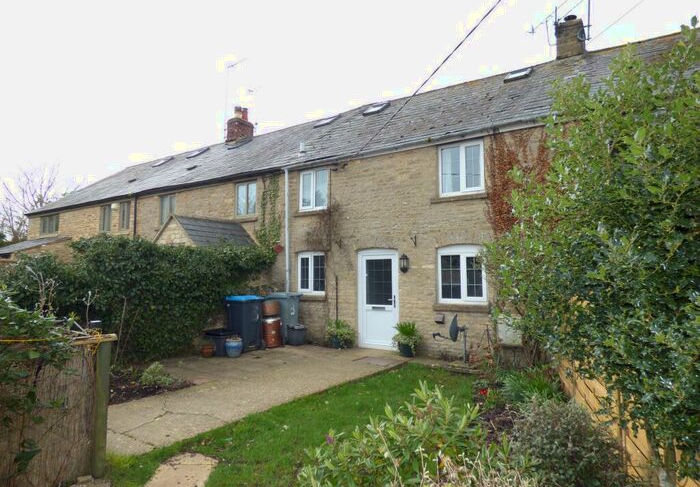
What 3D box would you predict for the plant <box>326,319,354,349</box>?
[{"bbox_3d":[-0.207,1.854,8.177,0.540,0.540,0.520,-1,-3,0],"label":"plant"}]

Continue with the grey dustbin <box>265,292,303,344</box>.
[{"bbox_3d":[-1.450,1.634,8.941,0.700,1.070,0.560,-3,-3,32],"label":"grey dustbin"}]

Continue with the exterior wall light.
[{"bbox_3d":[1.008,0.382,7.643,0.170,0.370,0.150,-3,-3,32],"label":"exterior wall light"}]

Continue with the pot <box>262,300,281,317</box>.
[{"bbox_3d":[-1.622,1.411,8.537,0.380,0.330,0.380,-1,-3,0],"label":"pot"}]

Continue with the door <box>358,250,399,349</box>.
[{"bbox_3d":[0.571,1.116,8.092,0.890,1.981,0.080,-3,-3,32],"label":"door"}]

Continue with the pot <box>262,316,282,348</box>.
[{"bbox_3d":[-1.612,1.858,8.465,0.410,0.580,0.410,-1,-3,0],"label":"pot"}]

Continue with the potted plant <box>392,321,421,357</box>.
[{"bbox_3d":[1.044,1.778,7.408,0.500,0.600,0.500,-1,-3,0],"label":"potted plant"}]

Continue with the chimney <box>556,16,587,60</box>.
[{"bbox_3d":[5.245,-4.909,9.649,0.560,1.080,0.560,-3,-3,32],"label":"chimney"}]

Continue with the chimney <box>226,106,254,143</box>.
[{"bbox_3d":[-4.079,-4.315,15.076,0.500,1.420,0.760,-3,-3,32],"label":"chimney"}]

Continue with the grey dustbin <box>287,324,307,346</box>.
[{"bbox_3d":[-1.092,1.943,8.605,0.360,0.410,0.370,0,-3,-7],"label":"grey dustbin"}]

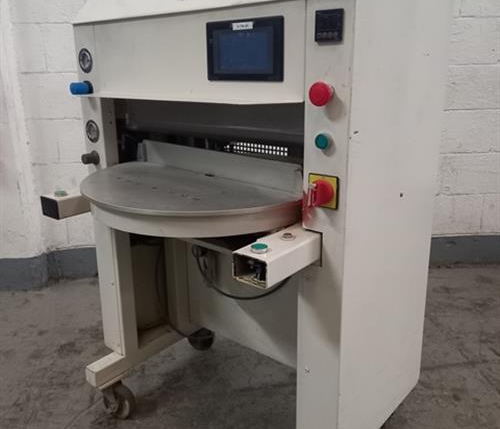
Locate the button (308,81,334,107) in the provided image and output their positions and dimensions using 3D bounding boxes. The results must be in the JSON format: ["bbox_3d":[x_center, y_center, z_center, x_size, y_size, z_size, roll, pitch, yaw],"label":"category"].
[{"bbox_3d":[0.126,-0.204,0.816,0.041,0.041,0.037,12,21,39],"label":"button"}]

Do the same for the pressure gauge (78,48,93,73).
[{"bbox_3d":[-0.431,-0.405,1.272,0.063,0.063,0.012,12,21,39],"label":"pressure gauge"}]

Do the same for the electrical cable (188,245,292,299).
[{"bbox_3d":[-0.050,0.173,1.385,0.380,0.150,0.100,12,21,39],"label":"electrical cable"}]

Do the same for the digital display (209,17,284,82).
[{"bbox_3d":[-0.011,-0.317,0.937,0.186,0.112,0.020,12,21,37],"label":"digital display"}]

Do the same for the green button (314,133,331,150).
[{"bbox_3d":[0.128,-0.129,0.862,0.027,0.028,0.014,12,21,37],"label":"green button"}]

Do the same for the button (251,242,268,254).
[{"bbox_3d":[0.016,0.058,0.816,0.029,0.012,0.029,-1,16,0],"label":"button"}]

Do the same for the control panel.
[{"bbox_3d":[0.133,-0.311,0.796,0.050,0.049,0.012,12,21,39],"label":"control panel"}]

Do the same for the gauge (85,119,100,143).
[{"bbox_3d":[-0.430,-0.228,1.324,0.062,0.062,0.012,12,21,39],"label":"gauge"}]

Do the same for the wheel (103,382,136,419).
[{"bbox_3d":[-0.418,0.579,1.527,0.120,0.150,0.072,12,21,39],"label":"wheel"}]

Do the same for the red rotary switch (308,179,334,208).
[{"bbox_3d":[0.126,-0.039,0.873,0.042,0.046,0.032,12,21,37],"label":"red rotary switch"}]

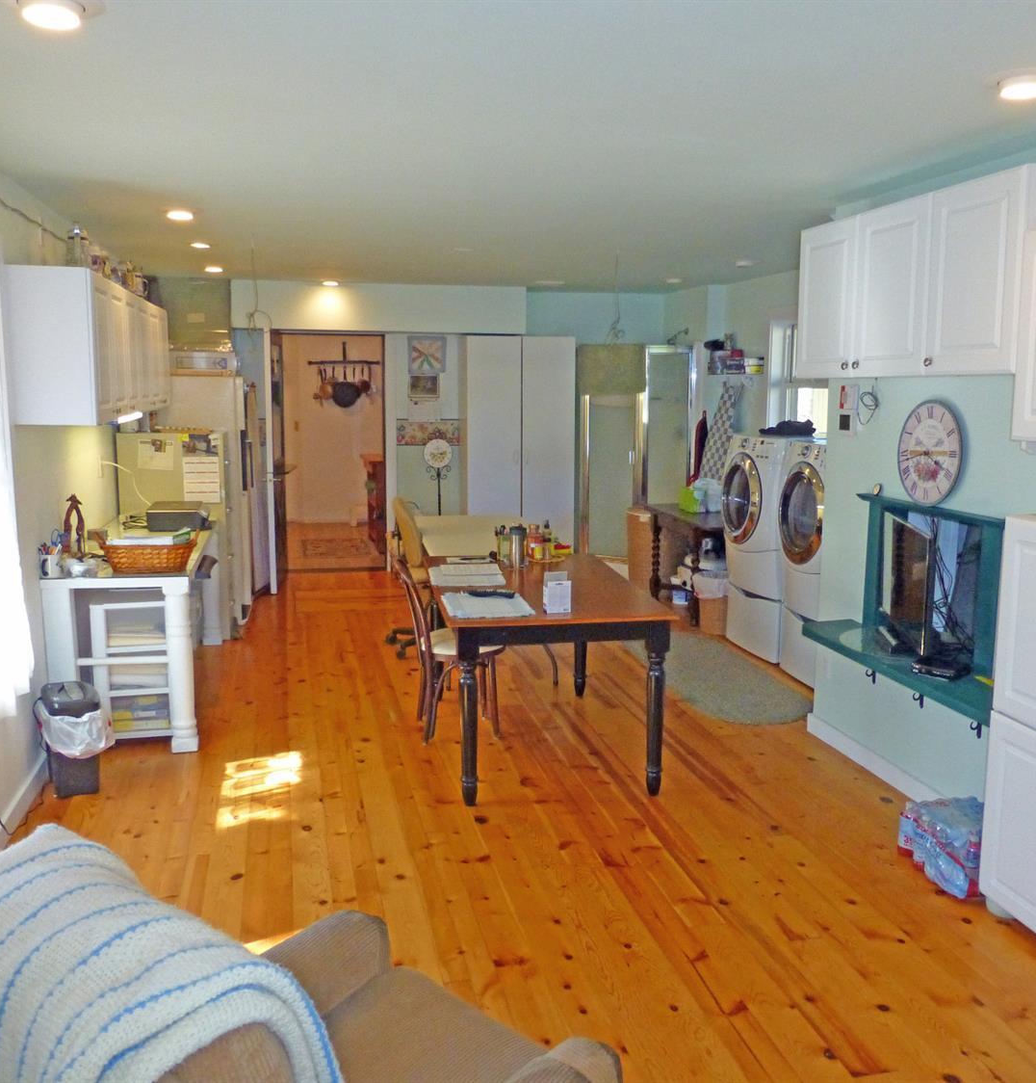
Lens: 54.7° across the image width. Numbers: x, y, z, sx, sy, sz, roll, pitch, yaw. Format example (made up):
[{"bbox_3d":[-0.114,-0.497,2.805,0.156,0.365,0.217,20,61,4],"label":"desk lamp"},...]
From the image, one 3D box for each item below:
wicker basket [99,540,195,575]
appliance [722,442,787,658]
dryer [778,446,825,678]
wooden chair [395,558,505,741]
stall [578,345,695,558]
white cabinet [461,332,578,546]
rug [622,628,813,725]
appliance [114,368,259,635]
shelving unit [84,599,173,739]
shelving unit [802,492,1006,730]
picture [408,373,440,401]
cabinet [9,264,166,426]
[{"bbox_3d":[-1.653,0.051,4.485,0.423,0.153,0.283,-2,9,-13],"label":"wicker basket"},{"bbox_3d":[1.766,0.021,6.218,0.730,1.320,0.690,-2,9,-13],"label":"appliance"},{"bbox_3d":[1.971,0.129,5.545,0.791,1.311,0.686,-2,9,-13],"label":"dryer"},{"bbox_3d":[-0.322,0.484,4.671,0.504,0.837,0.436,-2,9,-13],"label":"wooden chair"},{"bbox_3d":[1.015,-0.760,9.101,0.896,1.962,0.904,-2,9,-13],"label":"stall"},{"bbox_3d":[-0.042,-0.733,8.700,0.940,2.029,0.483,-2,9,-13],"label":"white cabinet"},{"bbox_3d":[1.090,0.733,5.832,0.727,0.015,1.970,-2,9,-13],"label":"rug"},{"bbox_3d":[-2.254,-0.307,7.016,0.760,1.663,0.800,-2,9,-13],"label":"appliance"},{"bbox_3d":[-1.761,0.573,4.695,0.382,0.636,0.320,-2,9,-13],"label":"shelving unit"},{"bbox_3d":[1.520,0.189,3.737,0.323,0.601,1.236,-2,9,-13],"label":"shelving unit"},{"bbox_3d":[-0.801,-1.325,8.583,0.271,0.208,0.021,-2,9,-13],"label":"picture"},{"bbox_3d":[-2.147,-0.980,5.251,0.309,0.623,2.608,-2,9,-13],"label":"cabinet"}]

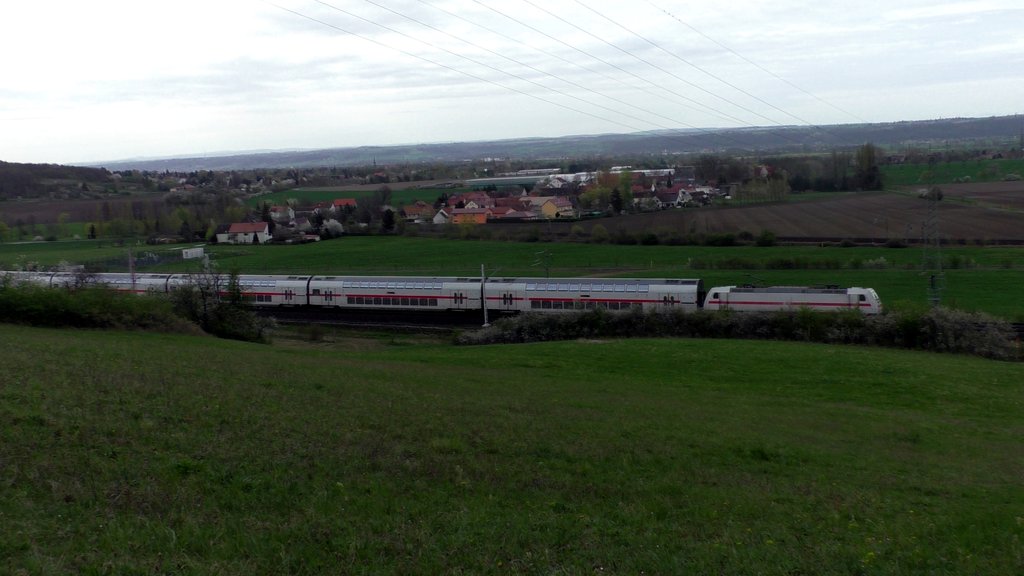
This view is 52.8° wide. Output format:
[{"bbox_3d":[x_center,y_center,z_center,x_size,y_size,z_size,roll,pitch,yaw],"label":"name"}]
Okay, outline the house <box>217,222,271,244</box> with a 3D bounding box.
[{"bbox_3d":[-99.480,-20.380,383.000,17.800,7.400,8.500,-3,8,4],"label":"house"}]

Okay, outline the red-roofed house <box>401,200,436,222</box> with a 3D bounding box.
[{"bbox_3d":[-45.310,-37.070,500.000,15.500,9.300,10.000,-6,8,-23],"label":"red-roofed house"}]

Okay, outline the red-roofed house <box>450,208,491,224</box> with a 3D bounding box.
[{"bbox_3d":[-18.360,-32.010,462.000,16.300,7.200,7.500,0,8,22],"label":"red-roofed house"}]

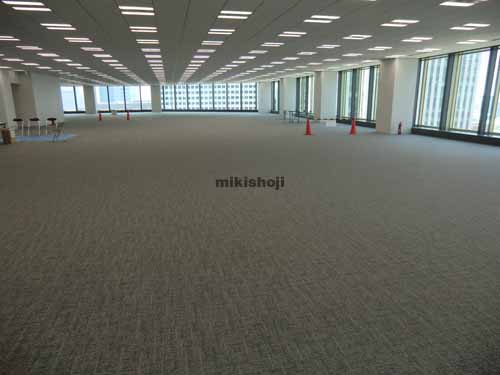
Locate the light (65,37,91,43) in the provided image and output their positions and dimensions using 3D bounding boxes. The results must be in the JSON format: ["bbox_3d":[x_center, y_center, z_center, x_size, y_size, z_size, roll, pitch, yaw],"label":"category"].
[{"bbox_3d":[-4.603,-3.976,9.318,0.610,0.070,0.570,-3,15,-12],"label":"light"}]

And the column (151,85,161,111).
[{"bbox_3d":[-10.816,-10.266,40.068,1.061,3.026,1.061,-3,15,-12],"label":"column"}]

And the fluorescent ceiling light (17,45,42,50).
[{"bbox_3d":[-6.757,-4.299,10.618,0.610,0.070,0.570,-3,15,-12],"label":"fluorescent ceiling light"}]

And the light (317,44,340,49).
[{"bbox_3d":[2.443,-4.403,10.849,0.610,0.070,0.570,-3,15,-12],"label":"light"}]

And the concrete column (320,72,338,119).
[{"bbox_3d":[4.729,-5.689,21.913,1.061,3.026,1.061,-3,15,-12],"label":"concrete column"}]

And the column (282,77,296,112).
[{"bbox_3d":[3.120,-7.418,28.690,1.061,3.026,1.061,-3,15,-12],"label":"column"}]

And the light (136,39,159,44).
[{"bbox_3d":[-2.842,-4.083,9.701,0.610,0.070,0.570,-3,15,-12],"label":"light"}]

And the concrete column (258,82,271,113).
[{"bbox_3d":[1.556,-9.149,35.476,1.061,3.026,1.061,-3,15,-12],"label":"concrete column"}]

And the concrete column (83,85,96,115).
[{"bbox_3d":[-17.862,-9.838,38.537,1.061,3.026,1.061,-3,15,-12],"label":"concrete column"}]

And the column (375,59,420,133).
[{"bbox_3d":[6.399,-3.963,15.150,1.061,3.026,1.061,-3,15,-12],"label":"column"}]

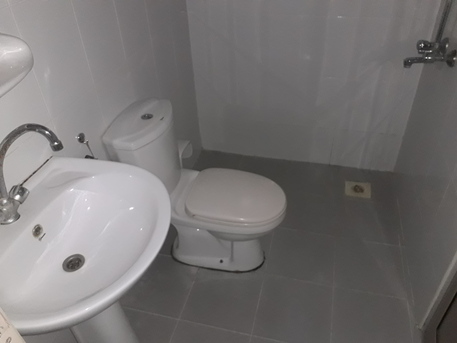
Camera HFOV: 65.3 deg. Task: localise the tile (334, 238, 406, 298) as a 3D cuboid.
[{"bbox_3d":[0.687,0.467,1.752,0.322,0.012,0.322,7,37,14],"label":"tile"}]

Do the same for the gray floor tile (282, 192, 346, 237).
[{"bbox_3d":[0.467,0.246,2.075,0.322,0.012,0.322,7,37,14],"label":"gray floor tile"}]

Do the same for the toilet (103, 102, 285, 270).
[{"bbox_3d":[-0.086,0.102,1.681,0.731,0.734,0.409,7,37,14],"label":"toilet"}]

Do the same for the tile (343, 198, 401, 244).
[{"bbox_3d":[0.778,0.282,1.999,0.322,0.012,0.322,7,37,14],"label":"tile"}]

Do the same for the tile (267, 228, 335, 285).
[{"bbox_3d":[0.376,0.430,1.827,0.322,0.012,0.322,7,37,14],"label":"tile"}]

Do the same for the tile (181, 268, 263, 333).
[{"bbox_3d":[-0.017,0.580,1.653,0.322,0.012,0.322,7,37,14],"label":"tile"}]

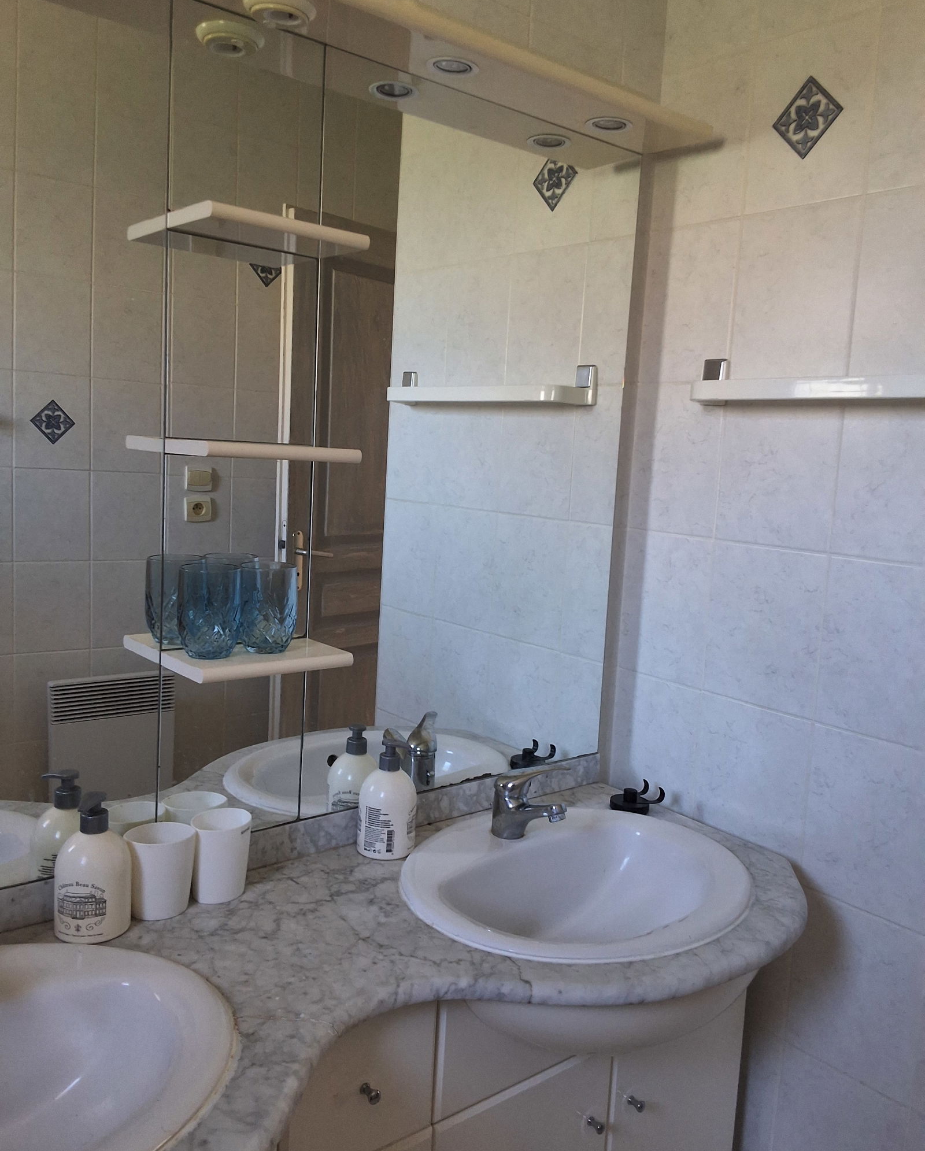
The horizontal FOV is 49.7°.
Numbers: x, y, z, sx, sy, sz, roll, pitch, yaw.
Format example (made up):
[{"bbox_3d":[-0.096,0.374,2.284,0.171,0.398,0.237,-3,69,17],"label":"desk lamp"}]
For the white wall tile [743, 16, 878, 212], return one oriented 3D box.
[{"bbox_3d":[0.506,-0.667,1.452,0.010,0.249,0.201,-3,9,-39],"label":"white wall tile"}]

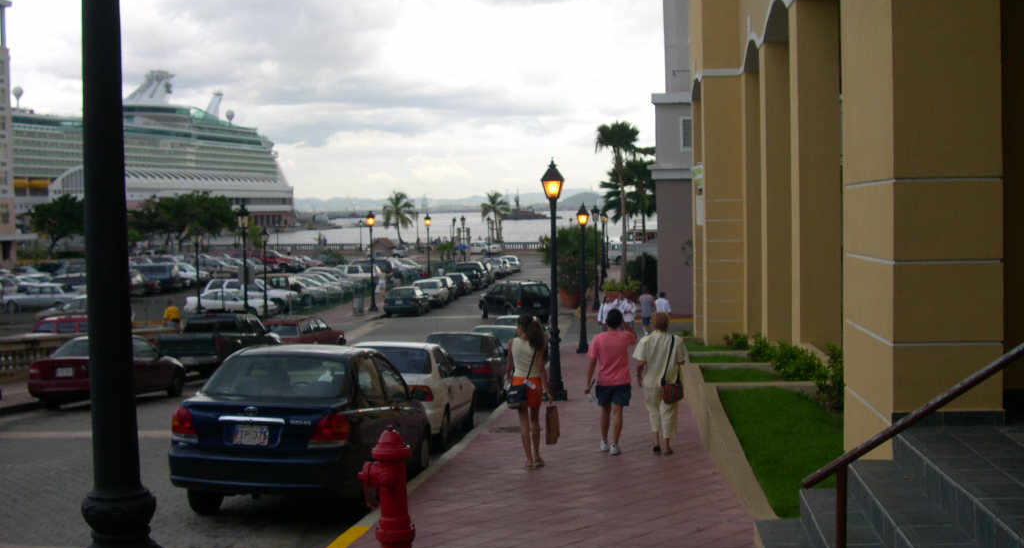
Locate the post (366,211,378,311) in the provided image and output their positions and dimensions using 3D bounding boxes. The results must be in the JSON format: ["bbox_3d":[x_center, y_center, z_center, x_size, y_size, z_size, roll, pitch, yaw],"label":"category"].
[{"bbox_3d":[-6.937,-0.605,55.369,0.450,4.950,0.450,-1,3,6],"label":"post"}]

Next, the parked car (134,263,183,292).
[{"bbox_3d":[-25.037,0.172,77.000,4.600,1.850,1.850,-1,3,7],"label":"parked car"}]

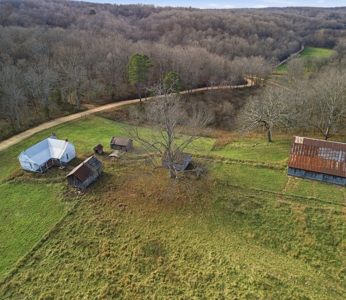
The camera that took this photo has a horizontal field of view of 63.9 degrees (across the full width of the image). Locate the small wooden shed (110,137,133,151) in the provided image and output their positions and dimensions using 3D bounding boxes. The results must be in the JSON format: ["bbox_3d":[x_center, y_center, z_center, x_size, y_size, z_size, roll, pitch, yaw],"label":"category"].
[{"bbox_3d":[-16.149,-2.144,88.240,5.605,3.491,4.142,8,27,17],"label":"small wooden shed"}]

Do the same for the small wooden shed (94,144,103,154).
[{"bbox_3d":[-22.880,-0.161,85.513,2.100,2.317,2.000,8,27,16],"label":"small wooden shed"}]

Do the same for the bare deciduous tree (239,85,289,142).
[{"bbox_3d":[30.604,-11.371,89.114,14.500,19.310,14.500,0,26,0],"label":"bare deciduous tree"}]

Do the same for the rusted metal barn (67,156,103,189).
[{"bbox_3d":[-22.573,5.579,71.553,5.300,4.237,8.480,8,27,16],"label":"rusted metal barn"}]

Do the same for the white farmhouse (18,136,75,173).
[{"bbox_3d":[-35.431,0.932,78.750,9.625,6.282,11.347,9,27,17],"label":"white farmhouse"}]

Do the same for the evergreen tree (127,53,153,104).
[{"bbox_3d":[-14.814,-31.618,126.613,10.500,22.830,10.500,0,26,0],"label":"evergreen tree"}]

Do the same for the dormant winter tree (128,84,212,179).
[{"bbox_3d":[-0.555,-3.654,67.396,19.000,24.480,19.000,0,26,0],"label":"dormant winter tree"}]

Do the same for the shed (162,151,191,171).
[{"bbox_3d":[1.150,2.393,78.966,6.494,3.466,6.500,10,28,20],"label":"shed"}]

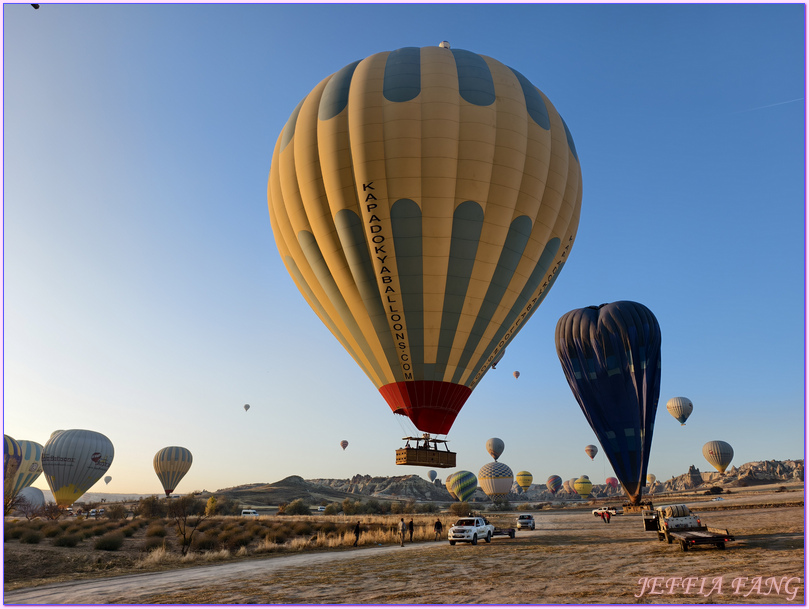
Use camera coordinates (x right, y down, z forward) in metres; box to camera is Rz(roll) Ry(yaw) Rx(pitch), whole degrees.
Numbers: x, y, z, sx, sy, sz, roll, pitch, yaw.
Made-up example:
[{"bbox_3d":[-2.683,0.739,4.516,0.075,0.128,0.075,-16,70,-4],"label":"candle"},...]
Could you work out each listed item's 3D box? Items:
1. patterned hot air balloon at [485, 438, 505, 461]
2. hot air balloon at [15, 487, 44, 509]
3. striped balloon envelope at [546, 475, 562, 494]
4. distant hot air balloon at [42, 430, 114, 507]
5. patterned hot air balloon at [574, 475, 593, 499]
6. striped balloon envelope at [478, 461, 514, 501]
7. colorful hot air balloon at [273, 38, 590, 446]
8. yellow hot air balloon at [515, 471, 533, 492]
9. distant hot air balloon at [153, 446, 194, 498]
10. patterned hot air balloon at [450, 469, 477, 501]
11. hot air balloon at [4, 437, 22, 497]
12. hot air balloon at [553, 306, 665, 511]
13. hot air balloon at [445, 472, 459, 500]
[{"bbox_3d":[127.810,203.610,755.080,25.500,31.710,25.500,-3,-21,9],"label":"patterned hot air balloon"},{"bbox_3d":[-325.510,168.980,468.400,20.500,18.400,20.500,13,-24,-31],"label":"hot air balloon"},{"bbox_3d":[251.520,301.760,900.080,25.000,30.100,25.000,-5,-21,14],"label":"striped balloon envelope"},{"bbox_3d":[-120.220,60.360,197.500,23.000,28.380,23.000,0,-20,0],"label":"distant hot air balloon"},{"bbox_3d":[214.940,221.420,644.770,21.500,24.690,21.500,0,-20,0],"label":"patterned hot air balloon"},{"bbox_3d":[60.070,116.570,351.480,23.000,25.680,23.000,0,-20,0],"label":"striped balloon envelope"},{"bbox_3d":[1.760,-5.400,47.500,27.300,32.730,27.300,-1,-20,2],"label":"colorful hot air balloon"},{"bbox_3d":[184.460,271.270,824.040,25.000,29.770,25.000,-4,-21,11],"label":"yellow hot air balloon"},{"bbox_3d":[-145.630,105.020,337.650,23.000,30.820,23.000,0,-20,0],"label":"distant hot air balloon"},{"bbox_3d":[53.840,164.980,487.590,25.000,27.020,25.000,-2,-20,6],"label":"patterned hot air balloon"},{"bbox_3d":[-145.000,57.610,183.260,23.000,28.060,23.000,0,-20,0],"label":"hot air balloon"},{"bbox_3d":[36.480,16.380,94.370,17.800,35.020,17.000,-8,-22,20],"label":"hot air balloon"},{"bbox_3d":[52.610,181.450,532.110,22.500,25.900,22.500,0,-20,0],"label":"hot air balloon"}]

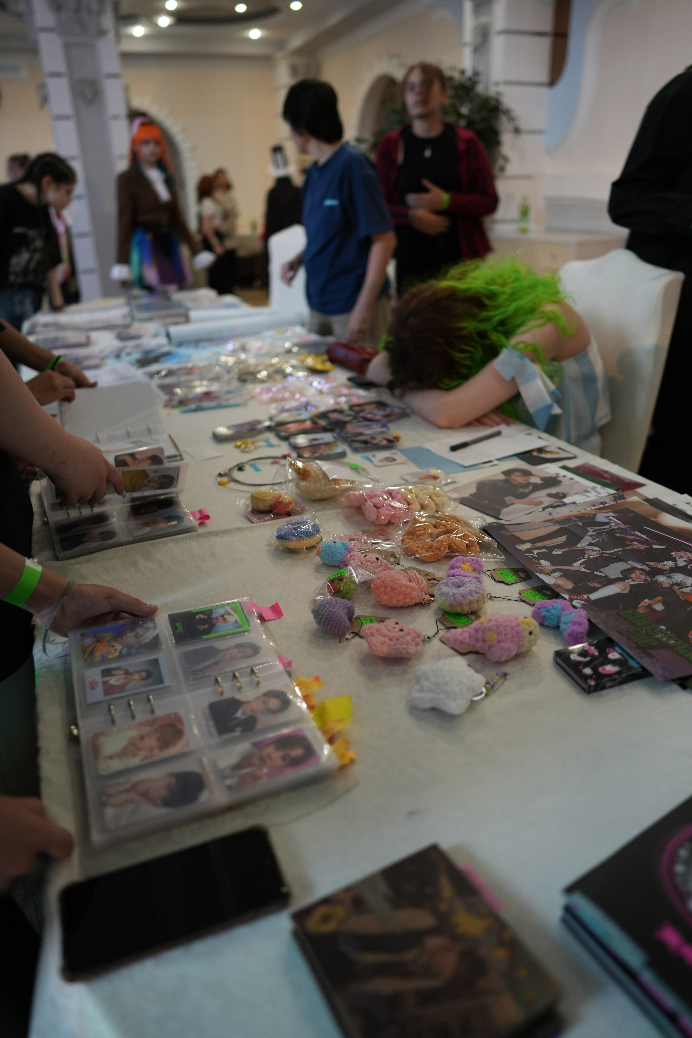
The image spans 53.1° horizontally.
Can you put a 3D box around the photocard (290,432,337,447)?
[{"bbox_3d":[-0.072,-0.178,1.551,0.092,0.004,0.066,-8,26,-13],"label":"photocard"}]

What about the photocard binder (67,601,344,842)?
[{"bbox_3d":[-0.170,0.183,0.737,0.215,0.026,0.322,-10,26,-19],"label":"photocard binder"}]

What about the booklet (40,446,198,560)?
[{"bbox_3d":[-0.398,-0.051,1.161,0.217,0.068,0.290,-13,29,-26],"label":"booklet"}]

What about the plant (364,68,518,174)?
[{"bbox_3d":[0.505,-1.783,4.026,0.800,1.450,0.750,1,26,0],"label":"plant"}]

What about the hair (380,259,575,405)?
[{"bbox_3d":[0.299,-0.454,1.666,0.450,0.310,0.280,-10,28,-21],"label":"hair"}]

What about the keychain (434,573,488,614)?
[{"bbox_3d":[0.149,0.098,0.897,0.066,0.039,0.066,-1,24,0],"label":"keychain"}]

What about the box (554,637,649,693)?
[{"bbox_3d":[0.293,0.162,0.781,0.095,0.013,0.062,-10,26,-18],"label":"box"}]

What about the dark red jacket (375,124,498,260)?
[{"bbox_3d":[0.386,-1.394,2.966,0.510,0.530,0.310,5,25,13],"label":"dark red jacket"}]

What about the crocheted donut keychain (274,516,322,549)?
[{"bbox_3d":[-0.073,0.024,1.079,0.072,0.033,0.072,-1,24,0],"label":"crocheted donut keychain"}]

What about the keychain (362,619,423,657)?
[{"bbox_3d":[0.055,0.141,0.819,0.072,0.030,0.063,-5,25,-9],"label":"keychain"}]

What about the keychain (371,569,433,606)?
[{"bbox_3d":[0.073,0.091,0.911,0.076,0.044,0.055,4,25,10],"label":"keychain"}]

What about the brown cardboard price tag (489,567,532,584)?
[{"bbox_3d":[0.221,0.074,0.925,0.050,0.003,0.043,-9,26,-14],"label":"brown cardboard price tag"}]

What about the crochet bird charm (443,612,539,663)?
[{"bbox_3d":[0.171,0.139,0.812,0.112,0.048,0.057,2,26,2],"label":"crochet bird charm"}]

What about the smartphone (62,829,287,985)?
[{"bbox_3d":[-0.133,0.288,0.531,0.162,0.010,0.077,-10,26,-18],"label":"smartphone"}]

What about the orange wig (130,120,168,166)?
[{"bbox_3d":[-1.170,-2.221,4.106,0.230,0.255,0.250,-7,25,-13],"label":"orange wig"}]

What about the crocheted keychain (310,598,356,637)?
[{"bbox_3d":[-0.015,0.122,0.853,0.053,0.039,0.056,-1,24,0],"label":"crocheted keychain"}]

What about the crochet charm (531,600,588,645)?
[{"bbox_3d":[0.264,0.128,0.852,0.074,0.036,0.047,24,34,39],"label":"crochet charm"}]

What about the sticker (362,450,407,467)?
[{"bbox_3d":[0.080,-0.122,1.398,0.072,0.002,0.066,-9,28,-19],"label":"sticker"}]

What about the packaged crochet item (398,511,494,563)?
[{"bbox_3d":[0.150,0.028,1.050,0.137,0.042,0.118,1,26,0],"label":"packaged crochet item"}]

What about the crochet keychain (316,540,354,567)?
[{"bbox_3d":[-0.016,0.050,1.003,0.056,0.036,0.042,-4,26,-9],"label":"crochet keychain"}]

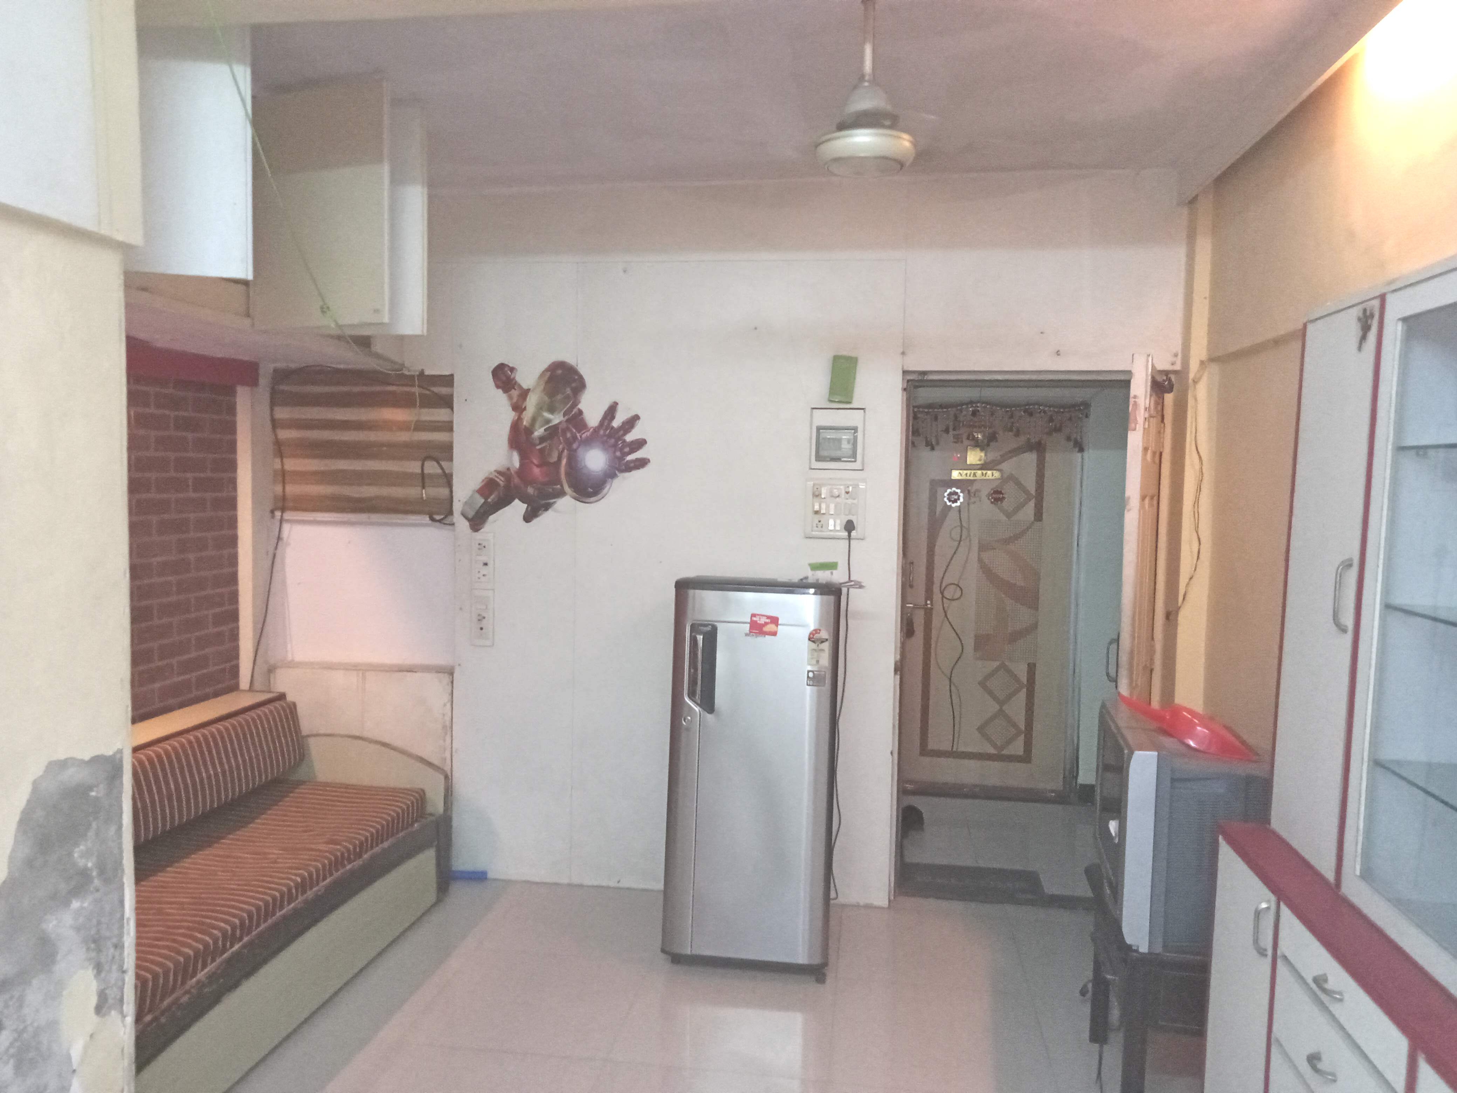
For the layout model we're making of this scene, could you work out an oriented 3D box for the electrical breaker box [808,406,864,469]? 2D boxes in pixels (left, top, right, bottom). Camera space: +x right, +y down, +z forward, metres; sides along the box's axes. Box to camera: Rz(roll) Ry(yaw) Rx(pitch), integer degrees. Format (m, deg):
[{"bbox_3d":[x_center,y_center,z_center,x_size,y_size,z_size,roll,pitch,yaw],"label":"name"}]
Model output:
[{"bbox_3d":[0.411,-0.404,4.438,0.203,0.235,0.050,2,4,8],"label":"electrical breaker box"}]

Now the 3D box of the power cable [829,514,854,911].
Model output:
[{"bbox_3d":[0.427,0.632,4.457,0.065,1.449,0.070,2,4,8],"label":"power cable"}]

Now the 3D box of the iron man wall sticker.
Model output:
[{"bbox_3d":[-0.679,-0.391,4.602,0.763,0.662,0.012,2,4,8],"label":"iron man wall sticker"}]

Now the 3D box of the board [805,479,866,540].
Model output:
[{"bbox_3d":[0.404,-0.139,4.445,0.225,0.224,0.040,2,4,8],"label":"board"}]

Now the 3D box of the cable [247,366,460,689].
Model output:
[{"bbox_3d":[-1.528,-0.066,4.787,0.865,1.326,0.150,2,4,8],"label":"cable"}]

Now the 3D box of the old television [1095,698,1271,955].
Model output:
[{"bbox_3d":[1.220,0.699,2.985,0.480,0.468,0.602,2,4,11],"label":"old television"}]

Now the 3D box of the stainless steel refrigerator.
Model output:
[{"bbox_3d":[0.107,0.762,4.114,0.540,1.270,0.600,2,4,8],"label":"stainless steel refrigerator"}]

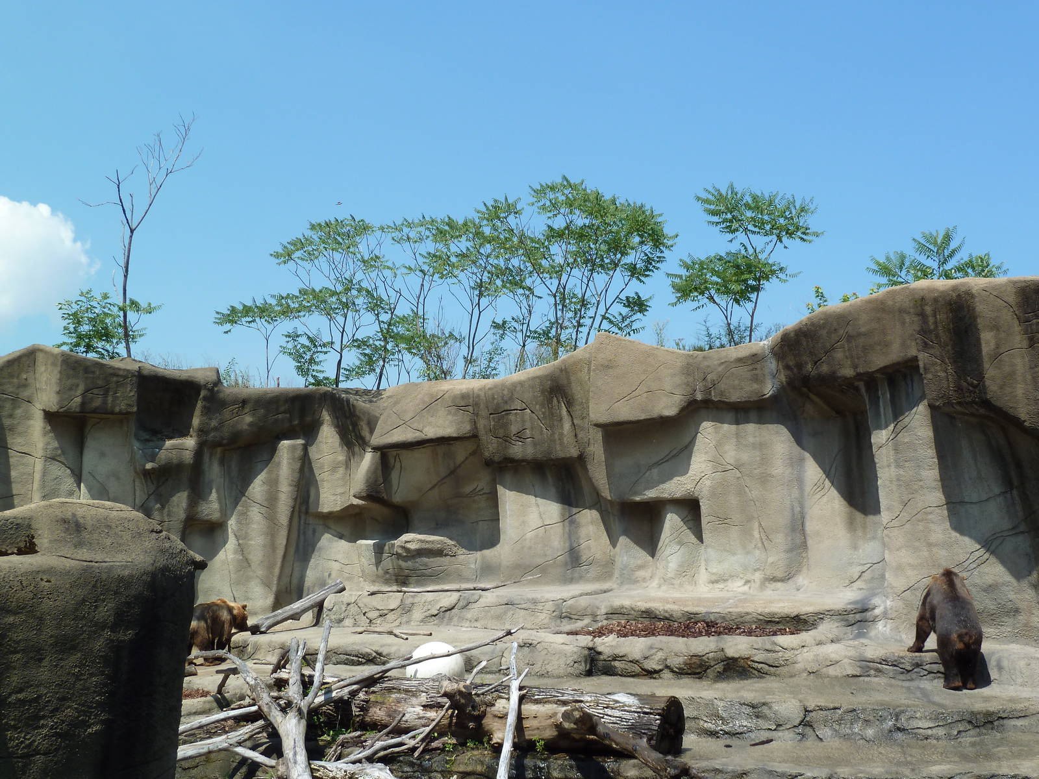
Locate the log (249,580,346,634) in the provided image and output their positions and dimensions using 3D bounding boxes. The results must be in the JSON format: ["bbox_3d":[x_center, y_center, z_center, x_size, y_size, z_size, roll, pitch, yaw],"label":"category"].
[{"bbox_3d":[-3.450,3.382,19.672,1.630,0.250,0.250,-20,6,-30],"label":"log"}]

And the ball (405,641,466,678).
[{"bbox_3d":[-1.050,3.499,15.626,0.760,0.760,0.760,0,-4,0],"label":"ball"}]

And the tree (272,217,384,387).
[{"bbox_3d":[-3.766,-1.627,24.700,2.180,3.500,2.000,0,-4,0],"label":"tree"}]

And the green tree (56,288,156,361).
[{"bbox_3d":[-7.751,-1.086,23.655,1.940,1.620,1.700,0,-4,0],"label":"green tree"}]

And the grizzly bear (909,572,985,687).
[{"bbox_3d":[5.800,3.249,17.050,0.800,1.460,1.650,-1,-4,8],"label":"grizzly bear"}]

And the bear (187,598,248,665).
[{"bbox_3d":[-4.590,3.667,19.074,0.600,1.030,1.350,-3,-5,36],"label":"bear"}]

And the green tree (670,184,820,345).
[{"bbox_3d":[4.229,-2.243,23.544,2.790,3.190,2.400,0,-4,0],"label":"green tree"}]

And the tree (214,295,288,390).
[{"bbox_3d":[-5.252,-0.847,24.639,1.500,1.970,1.400,0,-4,0],"label":"tree"}]

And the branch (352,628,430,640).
[{"bbox_3d":[-1.890,3.671,18.873,1.180,0.120,0.650,0,-4,0],"label":"branch"}]

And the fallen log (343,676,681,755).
[{"bbox_3d":[-0.096,3.847,14.897,4.000,0.680,0.720,-1,-5,17],"label":"fallen log"}]

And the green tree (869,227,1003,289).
[{"bbox_3d":[6.968,-1.996,21.017,2.280,1.430,1.900,0,-4,0],"label":"green tree"}]

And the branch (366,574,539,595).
[{"bbox_3d":[-1.036,3.168,20.516,2.930,0.270,0.200,2,-5,-20],"label":"branch"}]

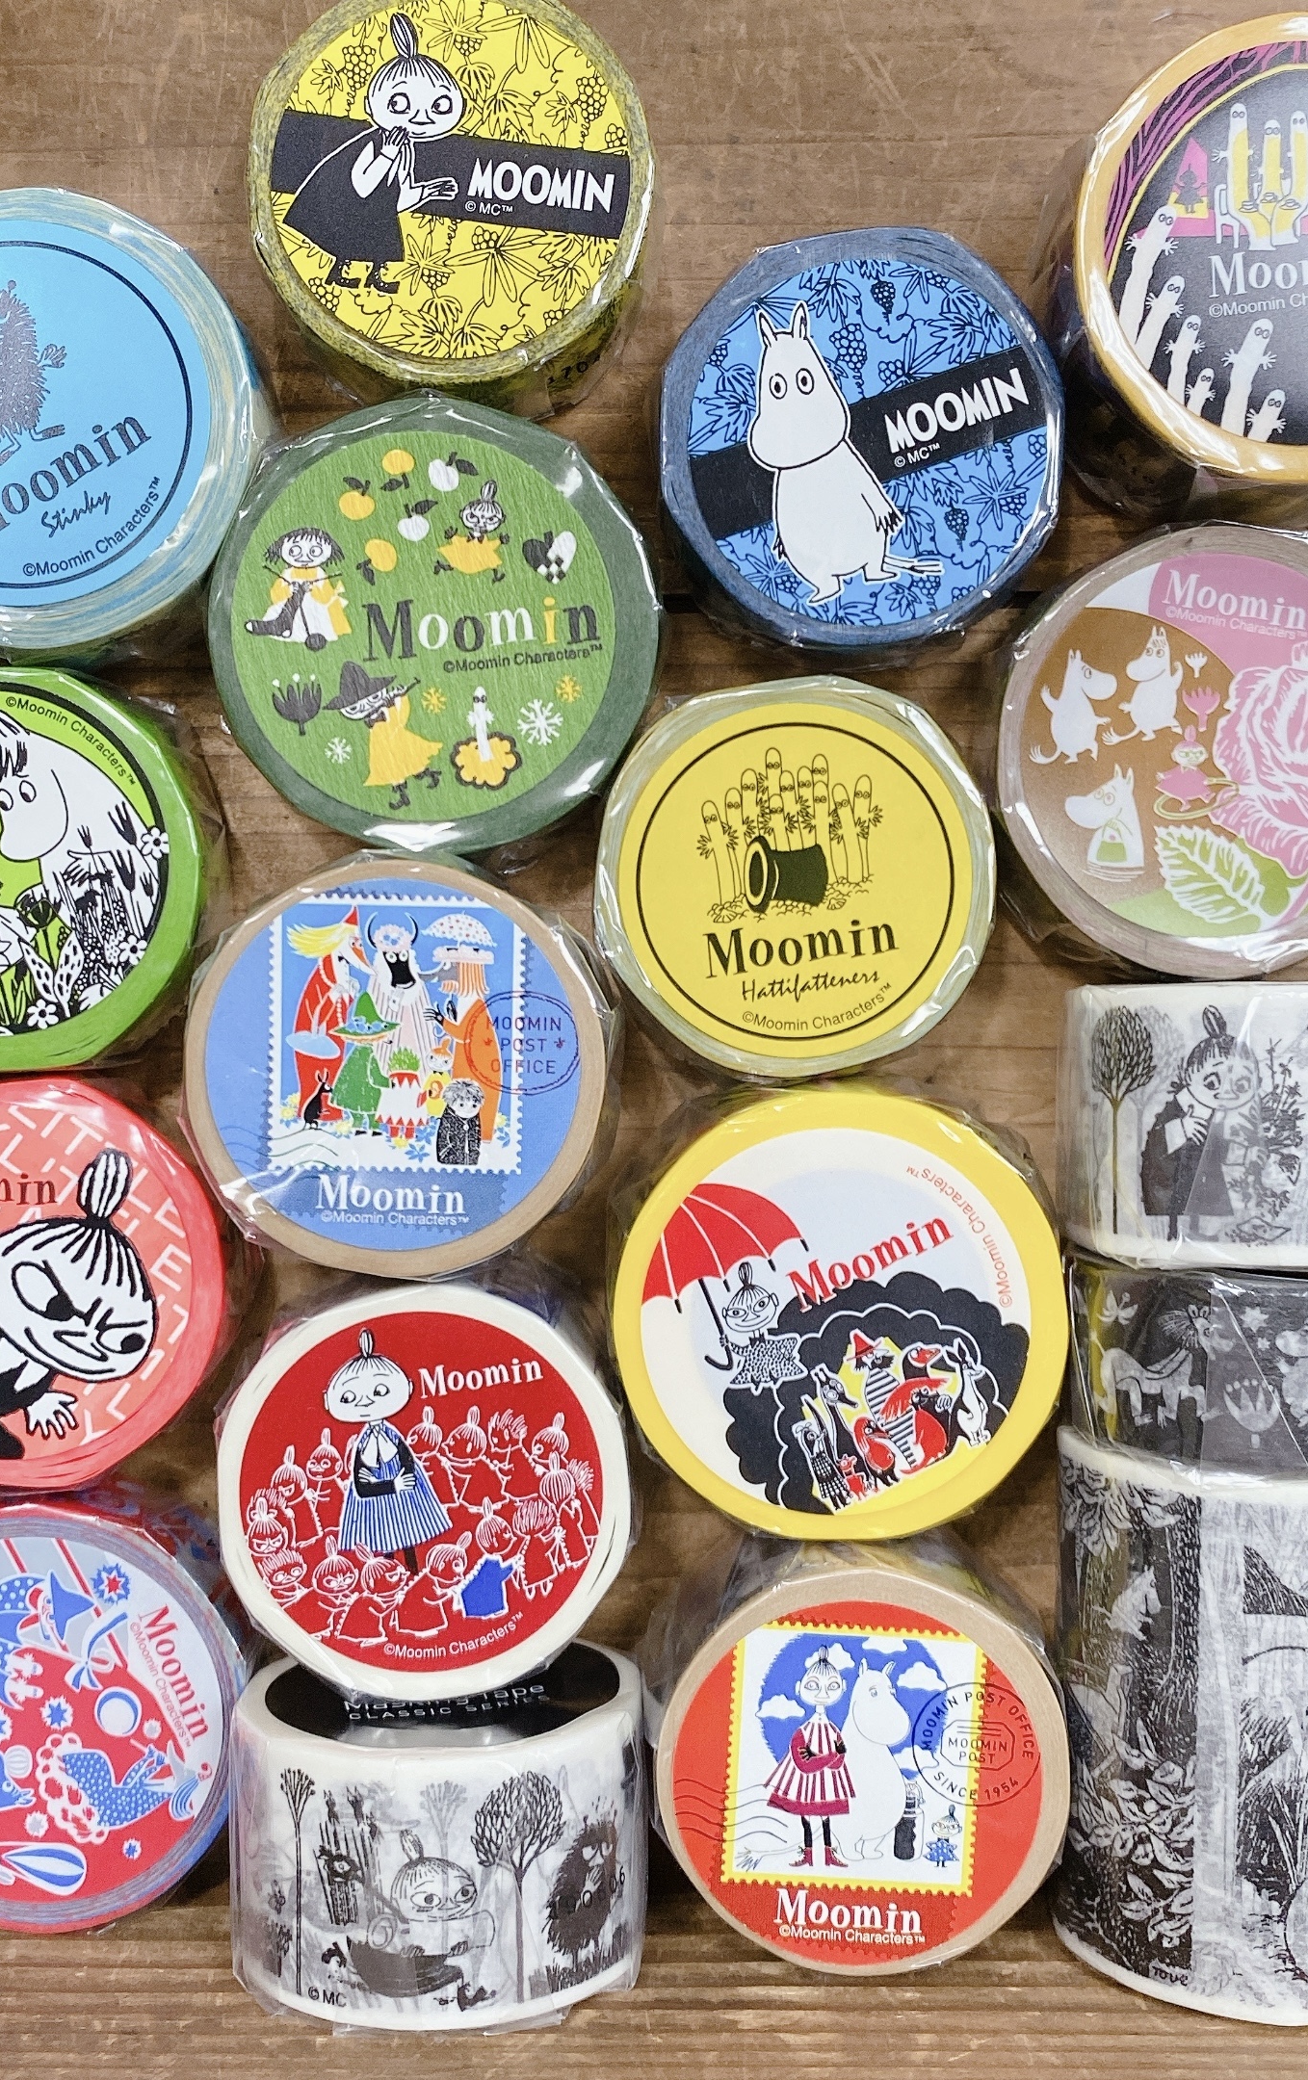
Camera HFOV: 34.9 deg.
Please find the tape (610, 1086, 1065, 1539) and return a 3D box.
[{"bbox_3d":[0.023,0.033,0.267,0.056,0.022,0.056,0,91,-1],"label":"tape"}]

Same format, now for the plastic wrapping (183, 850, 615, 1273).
[{"bbox_3d":[-0.031,0.003,0.263,0.050,0.024,0.050,0,90,0],"label":"plastic wrapping"}]

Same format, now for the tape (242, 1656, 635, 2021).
[{"bbox_3d":[-0.025,0.092,0.248,0.048,0.048,0.030,0,90,0],"label":"tape"}]

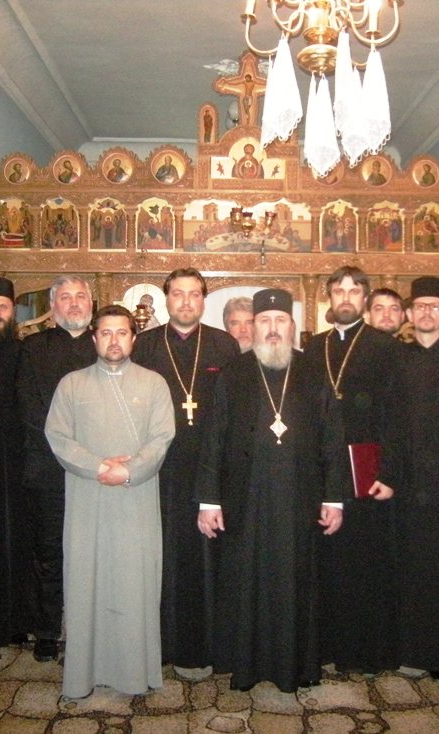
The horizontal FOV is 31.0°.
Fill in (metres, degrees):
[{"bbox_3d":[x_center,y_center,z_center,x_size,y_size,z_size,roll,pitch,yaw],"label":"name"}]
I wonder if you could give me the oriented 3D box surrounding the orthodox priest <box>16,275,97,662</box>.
[{"bbox_3d":[-0.748,0.478,3.920,0.560,1.840,0.360,0,1,-5],"label":"orthodox priest"}]

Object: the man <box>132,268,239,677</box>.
[{"bbox_3d":[-0.158,0.469,3.800,0.570,1.884,0.420,0,1,-7],"label":"man"}]

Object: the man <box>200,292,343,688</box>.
[{"bbox_3d":[0.235,0.531,3.580,0.670,1.770,0.430,0,1,-1],"label":"man"}]

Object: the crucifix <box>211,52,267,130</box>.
[{"bbox_3d":[0.211,-2.096,5.970,0.520,0.580,0.050,0,1,-2],"label":"crucifix"}]

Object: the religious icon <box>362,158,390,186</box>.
[{"bbox_3d":[1.184,-1.466,5.970,0.220,0.220,0.030,0,1,-2],"label":"religious icon"}]

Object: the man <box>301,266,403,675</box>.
[{"bbox_3d":[0.625,0.468,3.780,0.570,1.892,0.420,0,1,9],"label":"man"}]

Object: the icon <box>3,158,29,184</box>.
[{"bbox_3d":[-1.513,-1.457,5.900,0.185,0.195,0.030,0,1,0],"label":"icon"}]

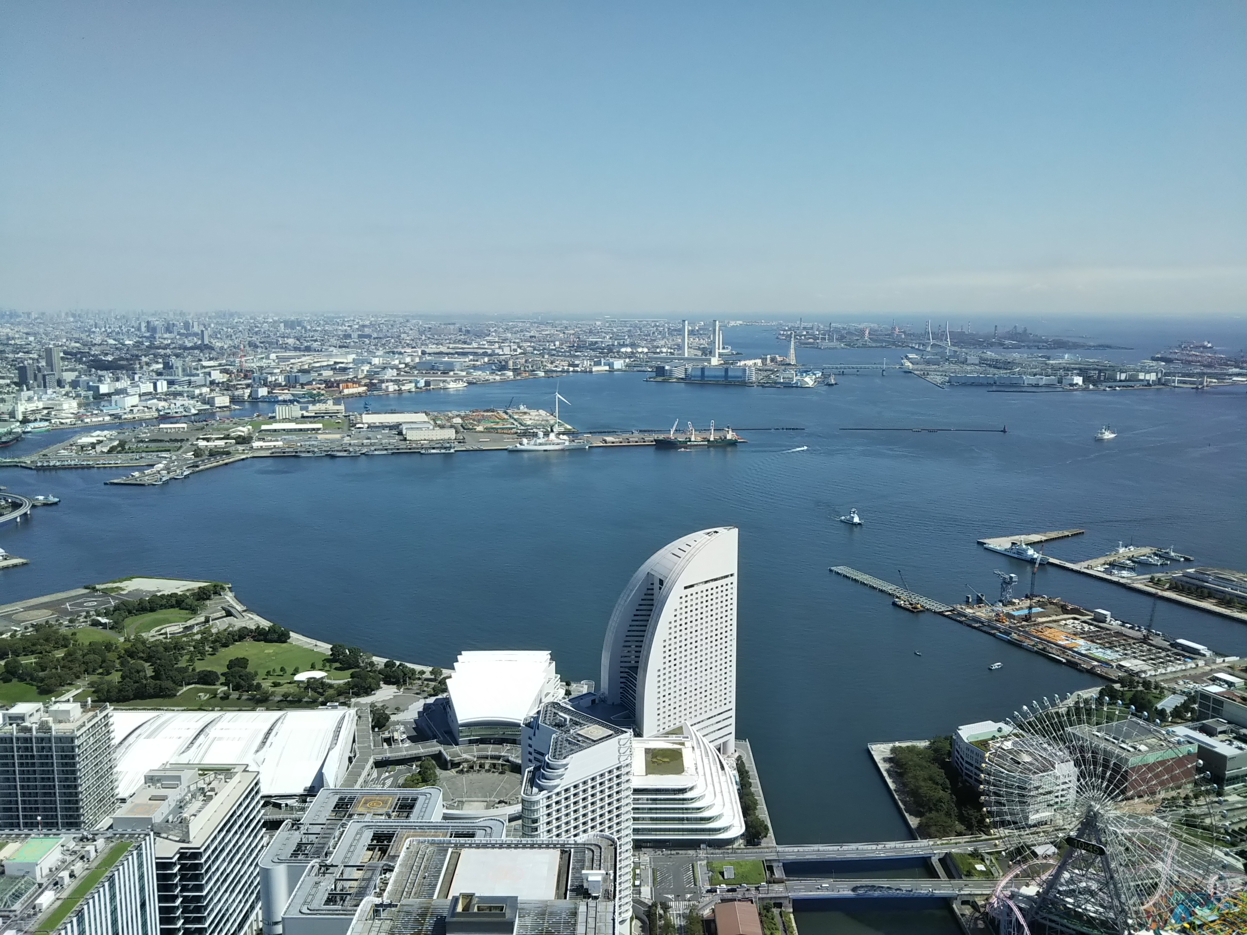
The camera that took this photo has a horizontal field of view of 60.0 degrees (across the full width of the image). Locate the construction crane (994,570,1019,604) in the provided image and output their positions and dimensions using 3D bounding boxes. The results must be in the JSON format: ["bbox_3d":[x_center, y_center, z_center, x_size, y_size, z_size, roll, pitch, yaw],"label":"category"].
[{"bbox_3d":[354.000,111.220,1004.870,11.000,28.000,32.000,-2,9,-13],"label":"construction crane"}]

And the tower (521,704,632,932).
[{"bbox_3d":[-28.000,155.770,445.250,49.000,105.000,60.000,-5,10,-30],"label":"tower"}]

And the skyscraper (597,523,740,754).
[{"bbox_3d":[30.500,108.750,639.400,81.000,140.000,42.000,-6,11,-37],"label":"skyscraper"}]

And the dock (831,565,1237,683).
[{"bbox_3d":[346.700,126.680,989.510,127.000,8.000,382.000,-4,9,-23],"label":"dock"}]

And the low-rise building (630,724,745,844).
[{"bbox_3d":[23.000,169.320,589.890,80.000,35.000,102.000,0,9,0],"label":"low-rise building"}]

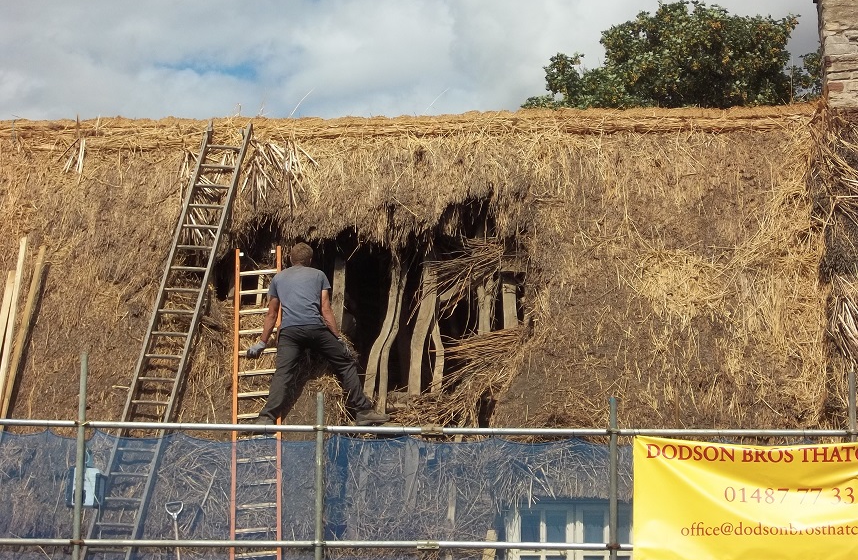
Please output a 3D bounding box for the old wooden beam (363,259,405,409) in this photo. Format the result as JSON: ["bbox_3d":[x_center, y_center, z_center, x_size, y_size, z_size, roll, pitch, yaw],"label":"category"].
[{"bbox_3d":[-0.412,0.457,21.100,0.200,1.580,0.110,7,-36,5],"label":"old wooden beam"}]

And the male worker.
[{"bbox_3d":[-0.942,0.460,20.100,1.160,1.600,0.560,-1,-19,6],"label":"male worker"}]

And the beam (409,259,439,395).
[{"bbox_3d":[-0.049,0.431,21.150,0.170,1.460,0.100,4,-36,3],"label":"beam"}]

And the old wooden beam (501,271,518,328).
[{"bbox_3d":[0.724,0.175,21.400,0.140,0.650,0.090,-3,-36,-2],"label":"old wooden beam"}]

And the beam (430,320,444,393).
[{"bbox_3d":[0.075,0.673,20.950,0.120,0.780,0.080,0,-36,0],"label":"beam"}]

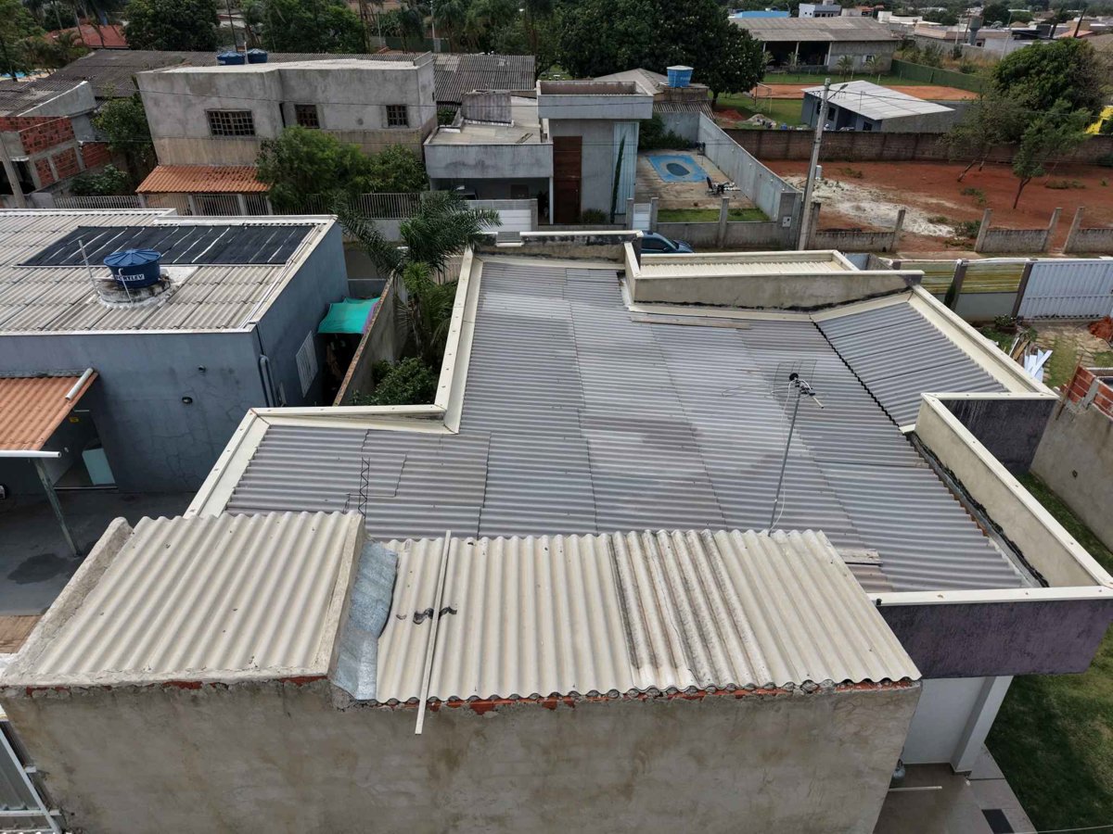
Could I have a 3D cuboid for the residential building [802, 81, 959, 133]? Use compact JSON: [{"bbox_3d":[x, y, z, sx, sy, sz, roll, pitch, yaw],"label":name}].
[{"bbox_3d":[21.766,-21.080,54.257,5.200,2.950,13.500,-1,30,-2],"label":"residential building"}]

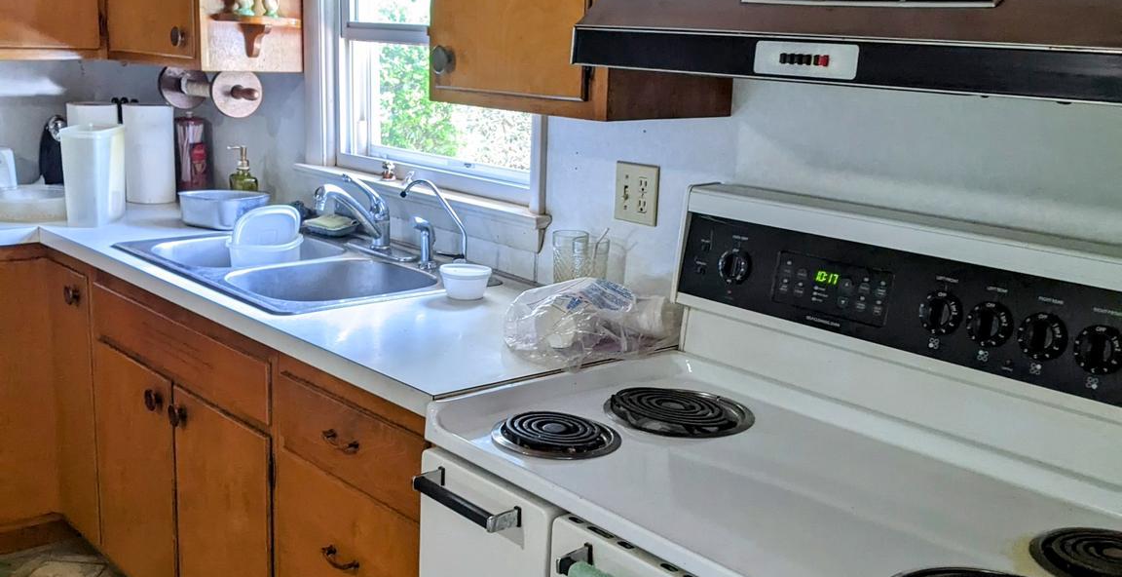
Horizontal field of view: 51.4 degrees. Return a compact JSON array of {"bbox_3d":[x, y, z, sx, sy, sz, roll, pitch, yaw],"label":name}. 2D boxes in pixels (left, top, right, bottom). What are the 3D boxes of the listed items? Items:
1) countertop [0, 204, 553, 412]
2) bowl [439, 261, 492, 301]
[{"bbox_3d":[-0.780,-0.072,2.800,0.759,0.040,2.400,-9,17,-41],"label":"countertop"},{"bbox_3d":[-0.198,-0.012,2.407,0.108,0.057,0.108,2,12,0],"label":"bowl"}]

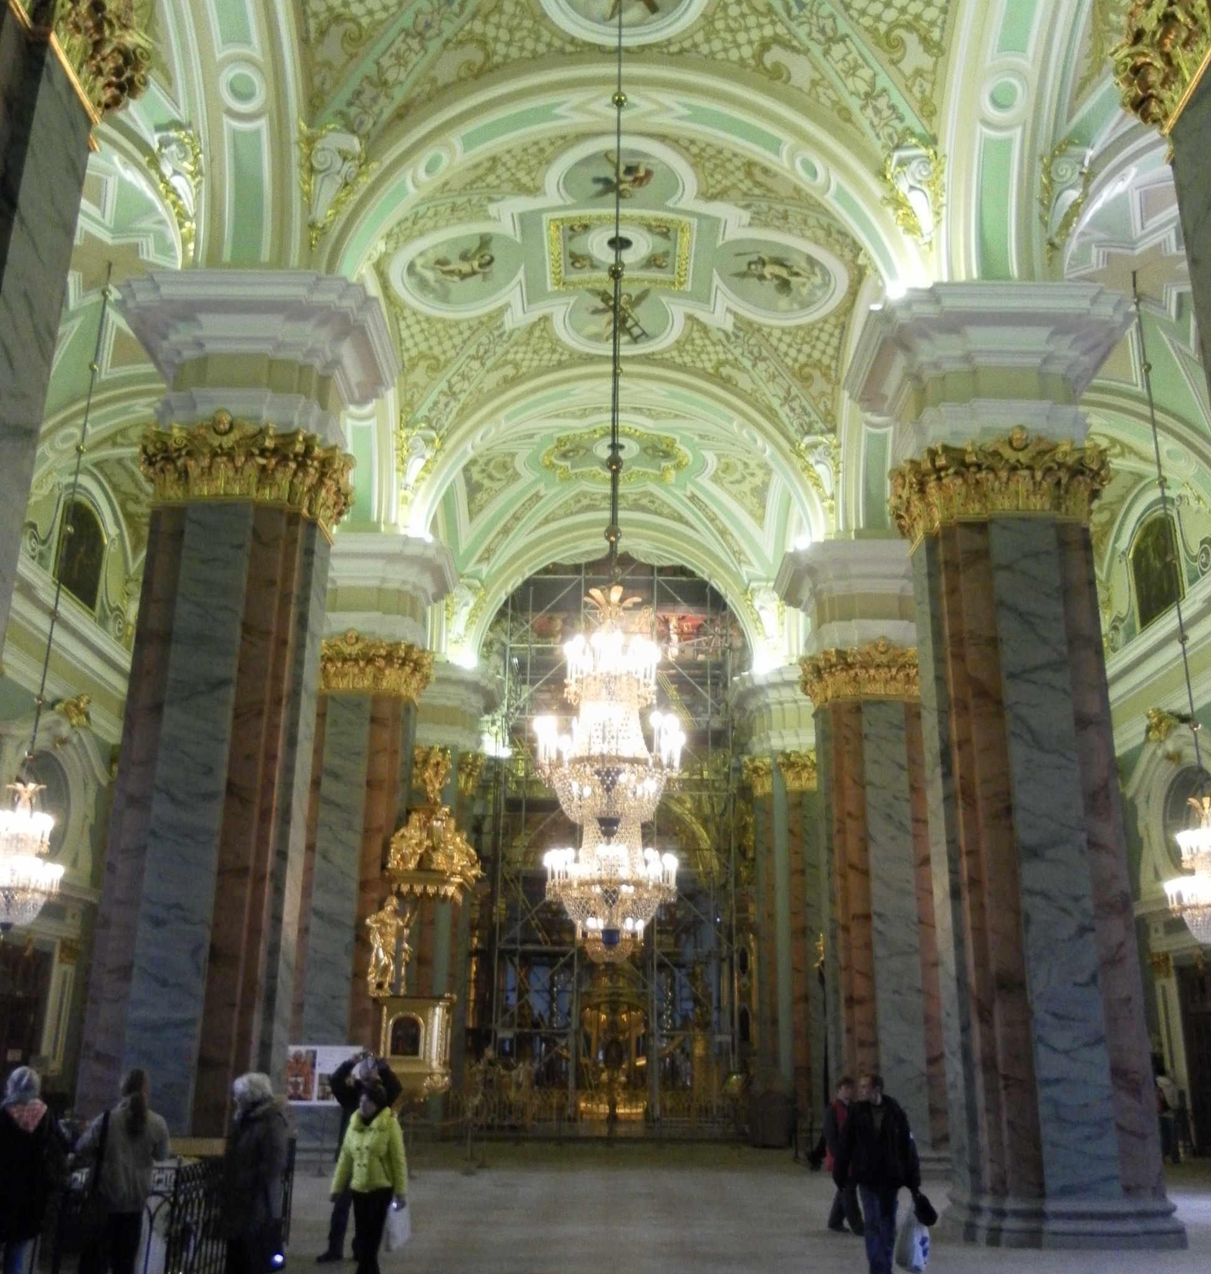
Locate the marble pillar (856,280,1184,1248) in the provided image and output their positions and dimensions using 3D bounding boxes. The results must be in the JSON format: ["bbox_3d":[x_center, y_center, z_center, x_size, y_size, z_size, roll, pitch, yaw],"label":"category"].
[{"bbox_3d":[5.226,1.365,16.688,3.440,11.425,3.360,1,-18,0],"label":"marble pillar"}]

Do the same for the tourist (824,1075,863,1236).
[{"bbox_3d":[2.736,5.849,14.798,0.553,1.660,0.523,-12,-22,33],"label":"tourist"}]

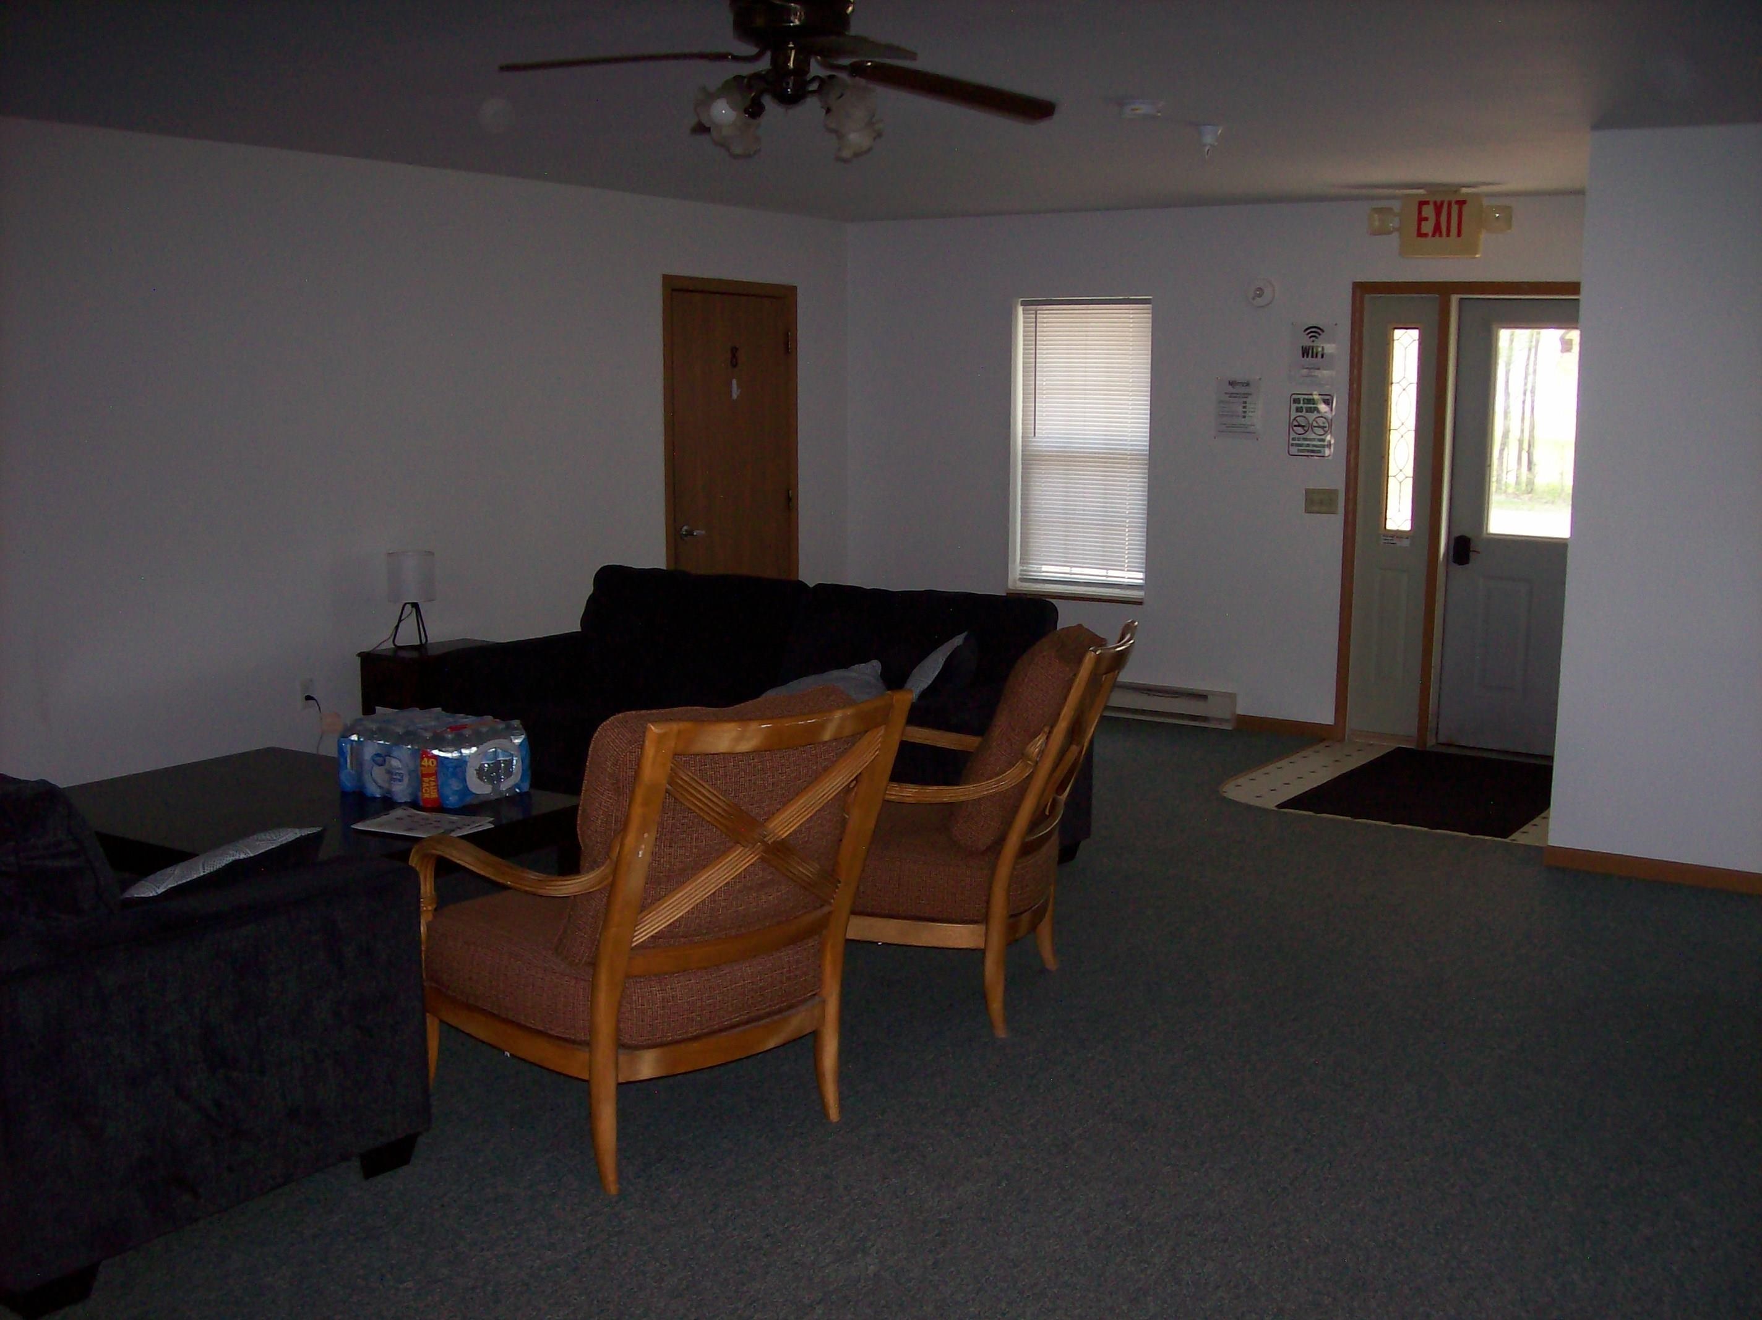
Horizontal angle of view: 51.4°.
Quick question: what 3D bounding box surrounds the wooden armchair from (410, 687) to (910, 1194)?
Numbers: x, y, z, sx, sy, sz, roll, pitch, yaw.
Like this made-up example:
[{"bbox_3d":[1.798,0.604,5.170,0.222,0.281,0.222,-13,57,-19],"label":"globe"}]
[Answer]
[{"bbox_3d":[-0.501,0.538,4.033,0.700,1.010,0.950,-8,12,-43],"label":"wooden armchair"}]

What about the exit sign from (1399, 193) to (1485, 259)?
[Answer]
[{"bbox_3d":[2.365,-1.825,7.721,0.336,0.260,0.060,6,11,33],"label":"exit sign"}]

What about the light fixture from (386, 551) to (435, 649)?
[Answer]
[{"bbox_3d":[-1.856,-0.244,7.233,0.185,0.380,0.185,0,9,0],"label":"light fixture"}]

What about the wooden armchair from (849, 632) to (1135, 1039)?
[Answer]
[{"bbox_3d":[0.164,0.409,4.919,0.940,1.000,0.720,3,9,18],"label":"wooden armchair"}]

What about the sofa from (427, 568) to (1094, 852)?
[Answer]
[{"bbox_3d":[-0.446,0.193,6.566,2.230,0.920,0.980,6,11,33],"label":"sofa"}]

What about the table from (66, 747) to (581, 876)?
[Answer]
[{"bbox_3d":[-1.660,0.627,5.141,1.310,0.470,1.010,6,10,31],"label":"table"}]

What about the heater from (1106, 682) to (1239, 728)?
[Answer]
[{"bbox_3d":[1.082,0.186,9.049,1.400,0.170,0.070,6,11,33],"label":"heater"}]

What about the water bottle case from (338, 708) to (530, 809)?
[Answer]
[{"bbox_3d":[-1.309,0.281,5.370,0.475,0.207,0.345,7,11,36],"label":"water bottle case"}]

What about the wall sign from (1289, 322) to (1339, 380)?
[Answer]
[{"bbox_3d":[1.967,-1.391,8.342,0.217,0.277,0.015,6,11,33],"label":"wall sign"}]

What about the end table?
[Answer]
[{"bbox_3d":[-1.673,0.256,7.169,0.500,0.590,0.530,6,11,33],"label":"end table"}]

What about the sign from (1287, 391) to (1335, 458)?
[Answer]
[{"bbox_3d":[1.965,-1.071,8.392,0.207,0.283,0.015,6,11,33],"label":"sign"}]

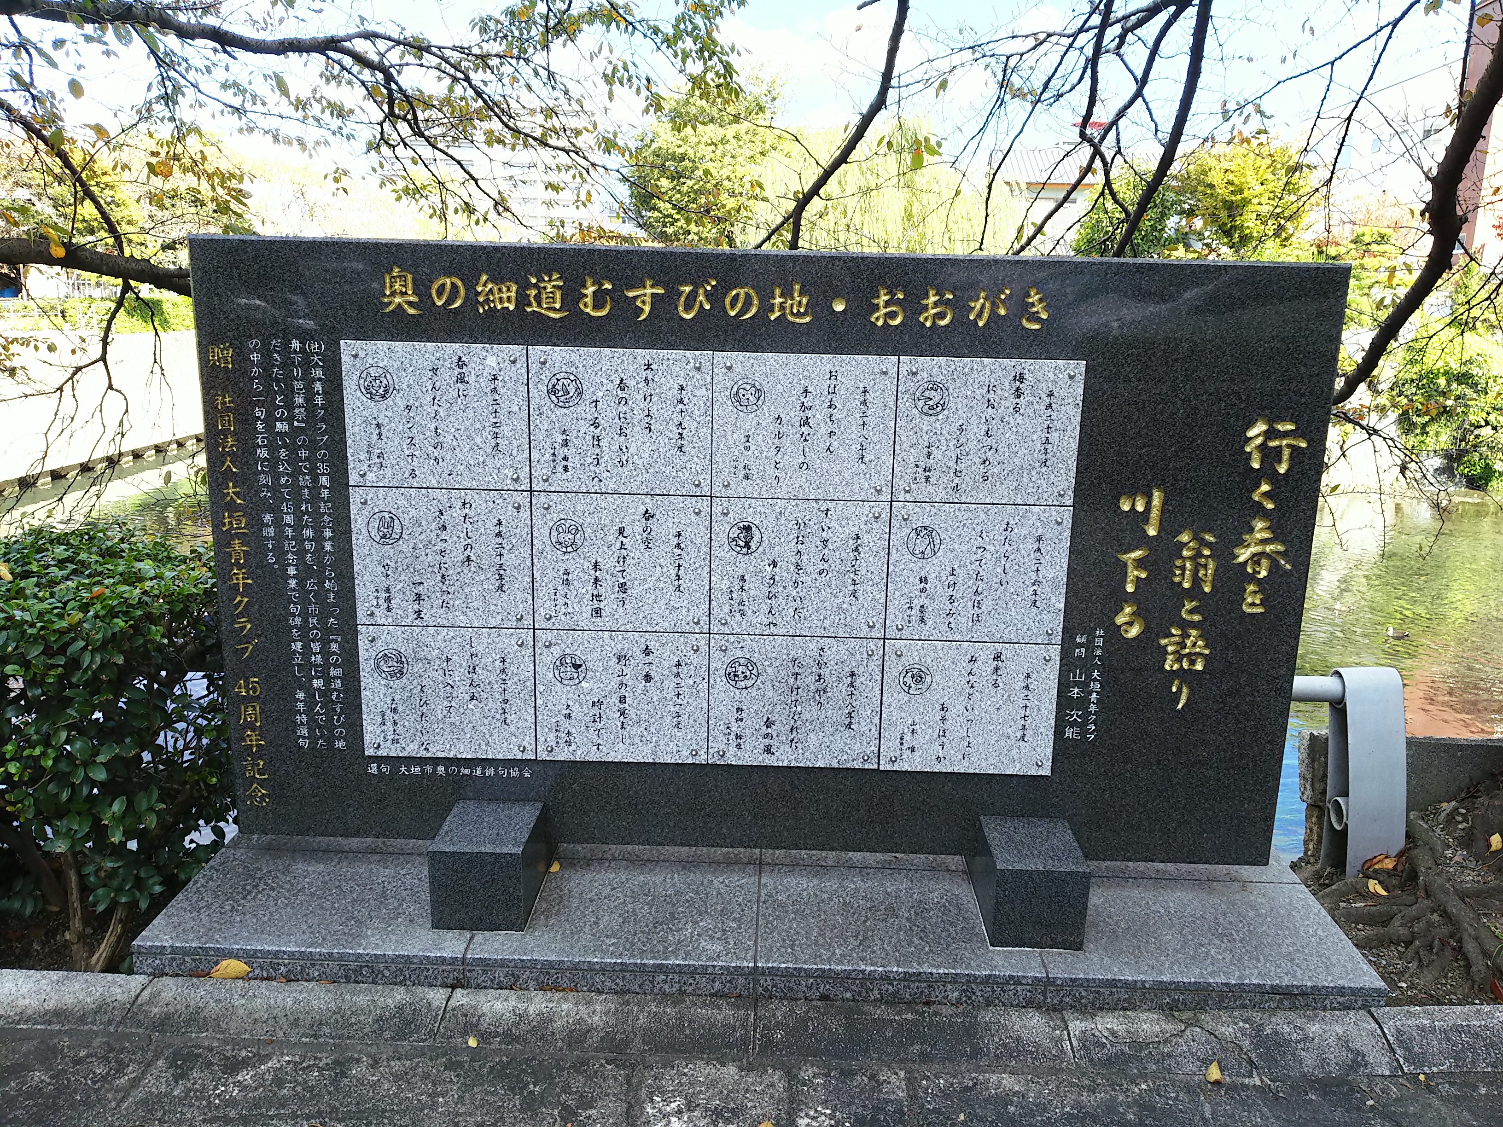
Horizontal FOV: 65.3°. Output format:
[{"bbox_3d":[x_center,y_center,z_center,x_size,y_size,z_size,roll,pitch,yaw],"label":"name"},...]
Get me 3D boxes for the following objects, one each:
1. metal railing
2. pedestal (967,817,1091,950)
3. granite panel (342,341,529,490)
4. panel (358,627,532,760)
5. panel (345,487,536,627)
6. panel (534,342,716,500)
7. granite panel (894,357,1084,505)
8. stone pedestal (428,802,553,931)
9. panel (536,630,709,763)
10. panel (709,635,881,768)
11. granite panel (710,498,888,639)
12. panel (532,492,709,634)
[{"bbox_3d":[1.375,0.484,2.724,0.241,0.483,0.132,2,13,1],"label":"metal railing"},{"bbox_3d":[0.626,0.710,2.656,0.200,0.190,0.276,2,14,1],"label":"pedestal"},{"bbox_3d":[-0.648,-0.303,2.431,0.379,0.296,0.020,2,13,1],"label":"granite panel"},{"bbox_3d":[-0.689,0.293,2.674,0.391,0.310,0.020,2,14,0],"label":"panel"},{"bbox_3d":[-0.681,-0.011,2.601,0.391,0.310,0.020,2,14,0],"label":"panel"},{"bbox_3d":[-0.268,-0.292,2.425,0.373,0.296,0.020,2,13,1],"label":"panel"},{"bbox_3d":[0.508,-0.283,2.519,0.391,0.309,0.020,2,14,0],"label":"granite panel"},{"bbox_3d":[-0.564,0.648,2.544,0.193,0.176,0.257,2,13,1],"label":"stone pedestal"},{"bbox_3d":[-0.282,0.291,2.564,0.373,0.296,0.020,2,13,1],"label":"panel"},{"bbox_3d":[0.099,0.315,2.668,0.391,0.310,0.020,2,14,0],"label":"panel"},{"bbox_3d":[0.106,0.010,2.595,0.391,0.310,0.020,2,14,0],"label":"granite panel"},{"bbox_3d":[-0.275,-0.001,2.494,0.373,0.296,0.020,2,13,1],"label":"panel"}]

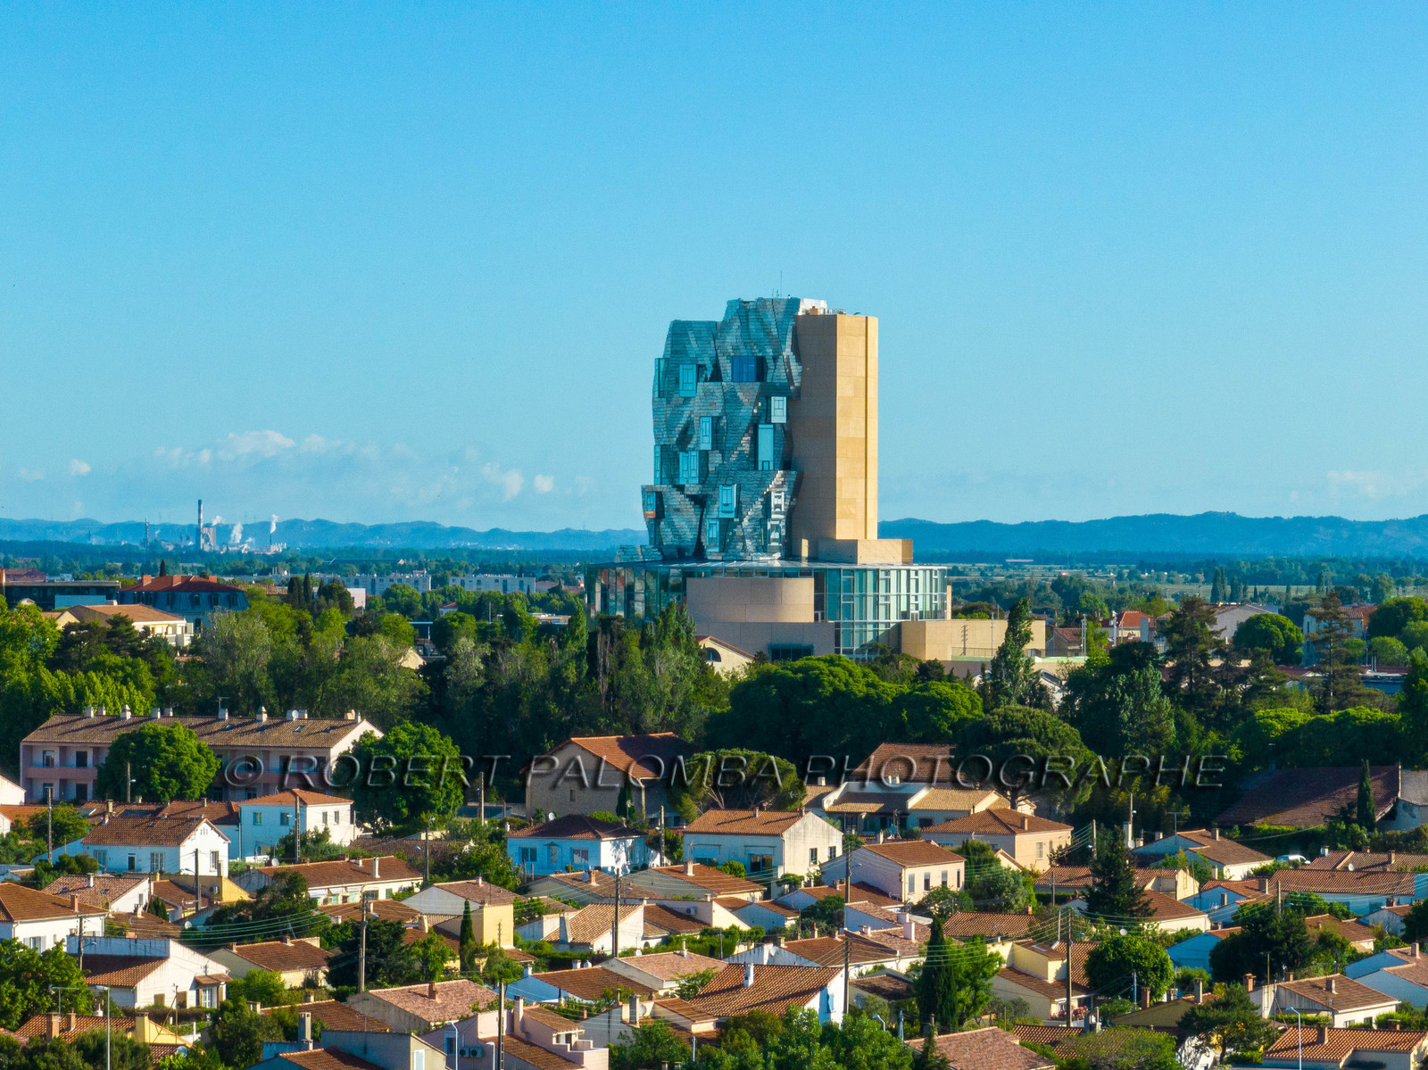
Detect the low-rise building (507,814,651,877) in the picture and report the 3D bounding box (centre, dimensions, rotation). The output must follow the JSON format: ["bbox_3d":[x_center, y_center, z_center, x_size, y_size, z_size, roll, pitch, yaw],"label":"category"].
[{"bbox_3d":[-12.494,28.101,604.623,9.400,5.400,10.400,0,0,23],"label":"low-rise building"}]

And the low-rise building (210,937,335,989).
[{"bbox_3d":[-30.800,30.210,456.220,8.000,4.000,9.800,0,0,29],"label":"low-rise building"}]

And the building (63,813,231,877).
[{"bbox_3d":[-51.880,28.980,620.420,10.800,5.200,8.700,0,0,29],"label":"building"}]

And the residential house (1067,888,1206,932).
[{"bbox_3d":[29.485,28.541,485.609,8.400,4.400,12.800,0,0,27],"label":"residential house"}]

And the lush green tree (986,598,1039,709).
[{"bbox_3d":[38.279,15.999,850.000,6.400,16.000,6.400,0,0,0],"label":"lush green tree"}]

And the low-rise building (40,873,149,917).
[{"bbox_3d":[-48.350,28.656,512.378,7.600,4.200,6.200,0,0,24],"label":"low-rise building"}]

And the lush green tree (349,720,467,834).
[{"bbox_3d":[-26.800,21.200,579.000,10.100,9.900,9.800,0,0,0],"label":"lush green tree"}]

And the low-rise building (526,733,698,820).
[{"bbox_3d":[-7.900,22.800,620.000,13.500,7.700,16.200,0,0,35],"label":"low-rise building"}]

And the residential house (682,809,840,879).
[{"bbox_3d":[4.550,28.260,598.980,10.400,7.000,9.900,0,0,33],"label":"residential house"}]

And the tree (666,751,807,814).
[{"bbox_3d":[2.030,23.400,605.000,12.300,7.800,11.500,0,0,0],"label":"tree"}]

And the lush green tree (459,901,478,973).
[{"bbox_3d":[-17.965,29.489,486.002,1.300,5.400,1.300,0,0,0],"label":"lush green tree"}]

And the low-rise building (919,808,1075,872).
[{"bbox_3d":[25.820,28.880,614.960,10.200,6.300,10.200,0,0,30],"label":"low-rise building"}]

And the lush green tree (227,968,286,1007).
[{"bbox_3d":[-28.110,28.706,409.000,3.600,4.100,3.600,0,0,0],"label":"lush green tree"}]

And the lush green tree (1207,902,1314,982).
[{"bbox_3d":[38.815,29.086,470.002,7.400,6.200,6.500,0,0,0],"label":"lush green tree"}]

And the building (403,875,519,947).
[{"bbox_3d":[-19.067,29.135,501.002,8.000,5.900,9.200,0,0,27],"label":"building"}]

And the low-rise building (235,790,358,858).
[{"bbox_3d":[-38.721,26.941,617.003,7.800,6.600,7.800,0,0,33],"label":"low-rise building"}]

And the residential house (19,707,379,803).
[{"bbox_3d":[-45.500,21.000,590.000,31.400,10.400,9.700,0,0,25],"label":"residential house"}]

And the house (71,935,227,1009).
[{"bbox_3d":[-38.780,29.570,445.700,8.000,4.900,10.800,0,0,32],"label":"house"}]

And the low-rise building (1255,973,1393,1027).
[{"bbox_3d":[37.630,30.125,419.002,8.000,4.200,9.700,0,0,24],"label":"low-rise building"}]

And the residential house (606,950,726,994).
[{"bbox_3d":[-3.853,28.710,423.267,7.000,4.000,10.500,0,0,27],"label":"residential house"}]

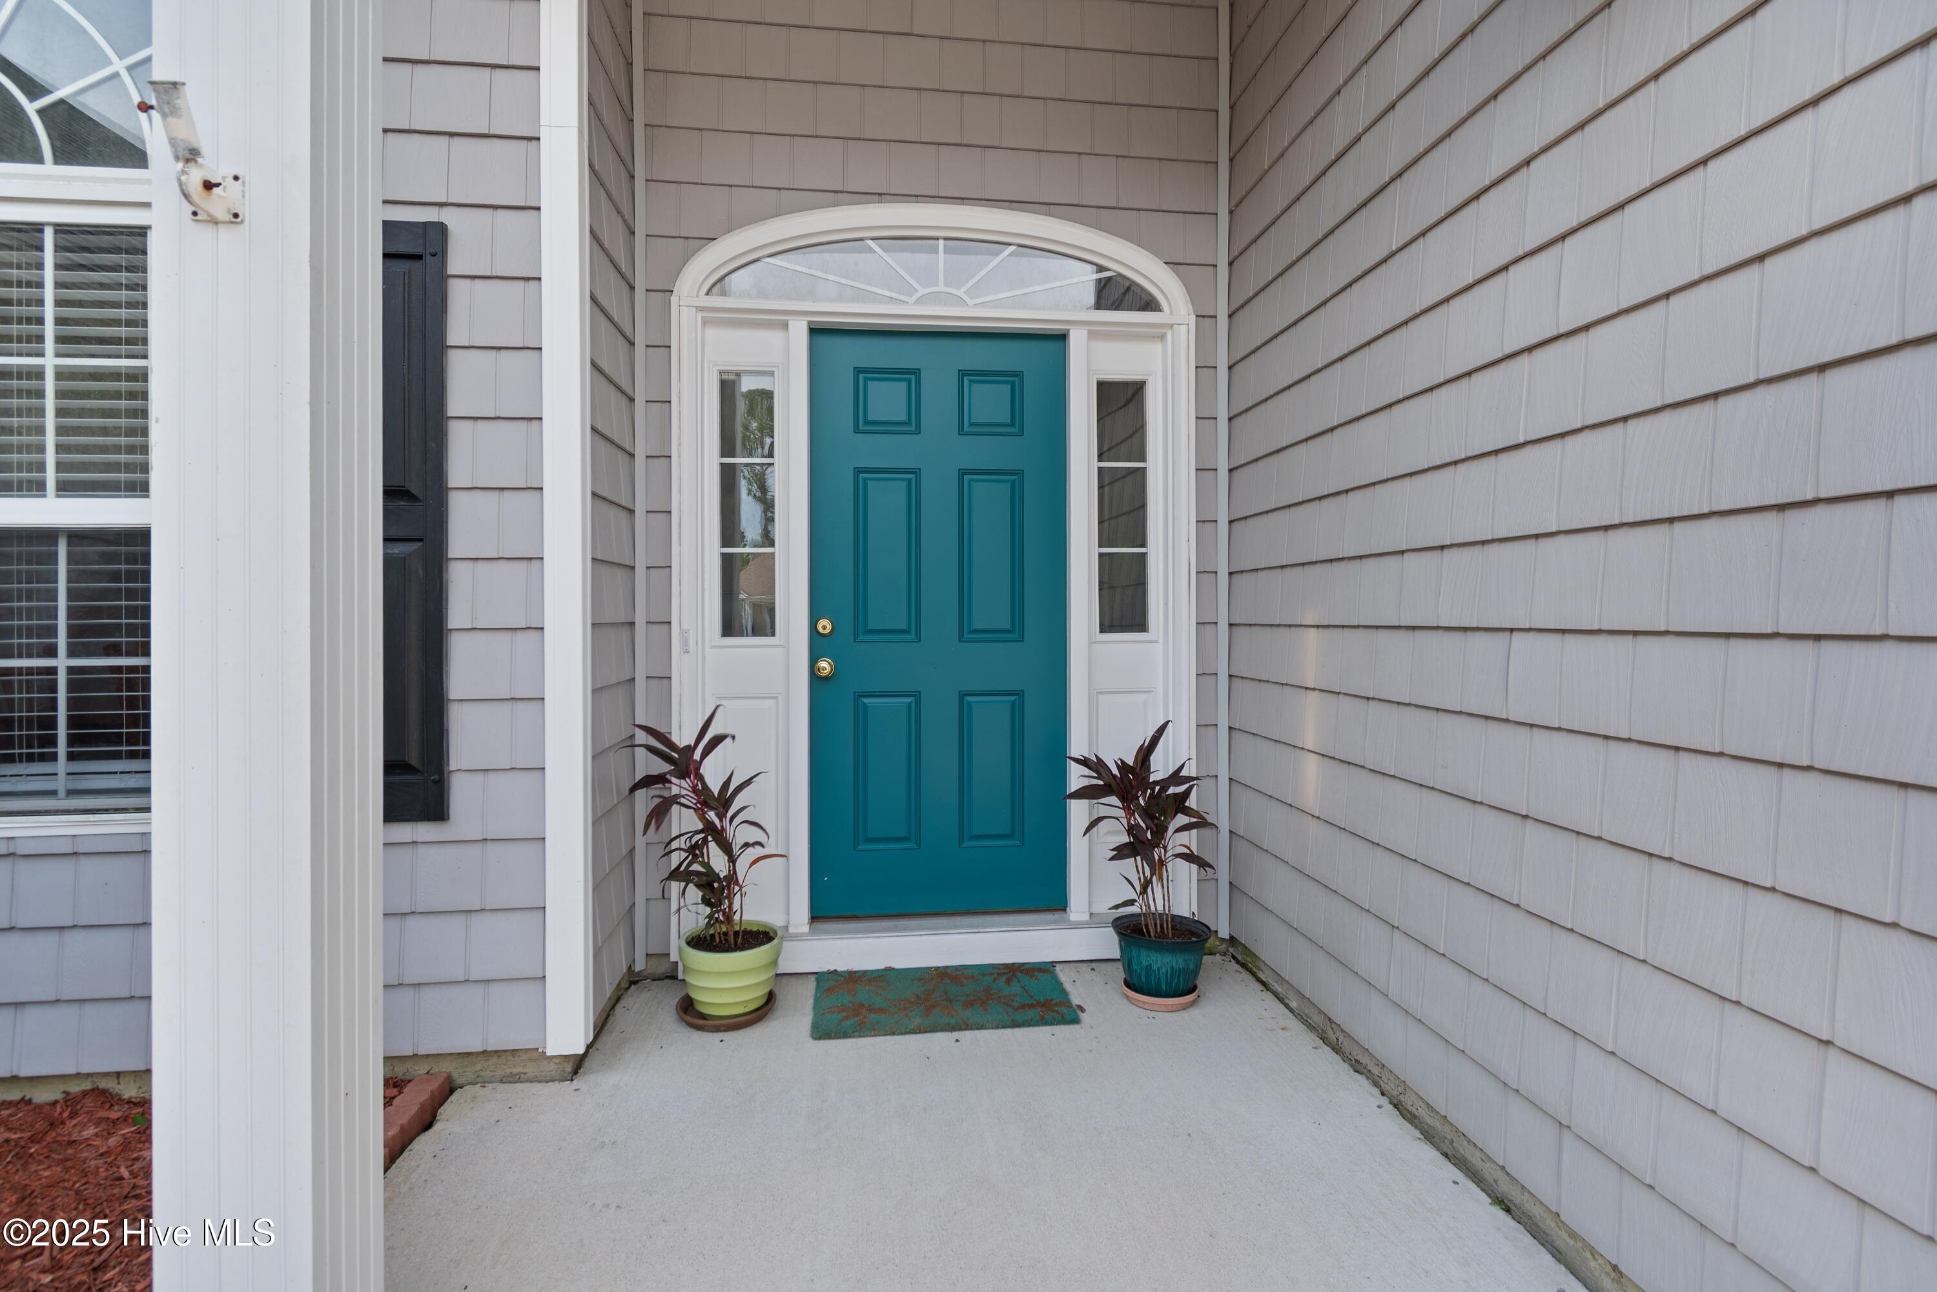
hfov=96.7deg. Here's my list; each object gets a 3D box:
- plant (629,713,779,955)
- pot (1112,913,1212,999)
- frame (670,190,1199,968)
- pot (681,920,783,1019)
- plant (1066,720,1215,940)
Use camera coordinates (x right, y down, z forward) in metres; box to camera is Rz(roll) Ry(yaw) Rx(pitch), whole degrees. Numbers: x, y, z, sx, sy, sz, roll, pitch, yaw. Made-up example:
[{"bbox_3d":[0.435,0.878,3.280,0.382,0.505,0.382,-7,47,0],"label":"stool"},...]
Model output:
[{"bbox_3d":[-0.788,0.530,2.570,0.450,0.700,0.420,0,1,-7],"label":"plant"},{"bbox_3d":[0.604,0.977,2.680,0.300,0.200,0.300,0,1,0],"label":"pot"},{"bbox_3d":[-0.093,-0.199,2.979,1.789,2.591,0.160,0,1,-7],"label":"frame"},{"bbox_3d":[-0.707,0.962,2.560,0.295,0.205,0.295,0,1,-7],"label":"pot"},{"bbox_3d":[0.537,0.565,2.680,0.440,0.665,0.420,0,1,-7],"label":"plant"}]

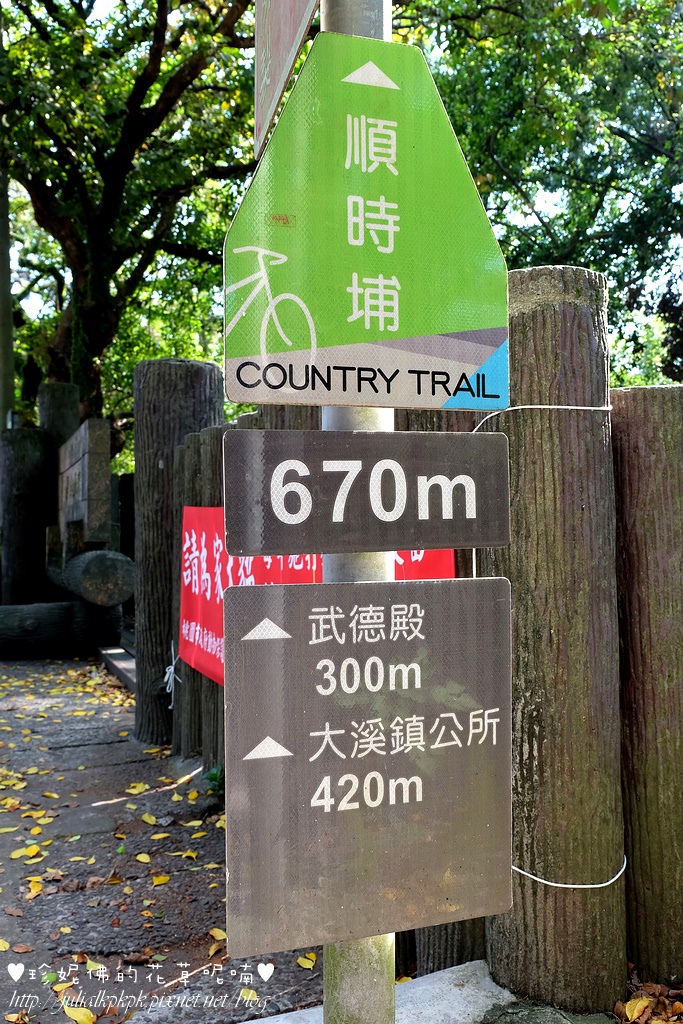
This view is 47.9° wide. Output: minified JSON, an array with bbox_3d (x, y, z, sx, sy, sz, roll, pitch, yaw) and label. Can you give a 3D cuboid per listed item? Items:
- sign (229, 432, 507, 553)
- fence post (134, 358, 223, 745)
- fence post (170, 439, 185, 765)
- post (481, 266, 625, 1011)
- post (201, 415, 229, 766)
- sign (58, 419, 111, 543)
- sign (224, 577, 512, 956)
[{"bbox_3d":[0.039,-0.025,0.942,0.360,0.146,0.015,0,1,-13],"label":"sign"},{"bbox_3d":[-0.728,0.165,3.430,0.380,1.640,0.380,0,1,0],"label":"fence post"},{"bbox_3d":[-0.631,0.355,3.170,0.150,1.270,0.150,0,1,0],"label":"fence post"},{"bbox_3d":[0.464,0.259,1.715,0.300,1.520,0.300,0,1,0],"label":"post"},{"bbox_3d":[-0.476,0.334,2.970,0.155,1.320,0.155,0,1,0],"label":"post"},{"bbox_3d":[-1.952,-0.194,5.783,0.150,0.820,1.669,-1,1,-26],"label":"sign"},{"bbox_3d":[0.042,0.299,0.935,0.360,0.430,0.015,0,1,-14],"label":"sign"}]

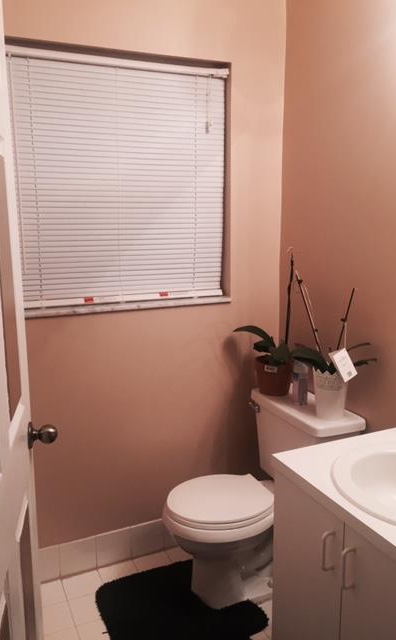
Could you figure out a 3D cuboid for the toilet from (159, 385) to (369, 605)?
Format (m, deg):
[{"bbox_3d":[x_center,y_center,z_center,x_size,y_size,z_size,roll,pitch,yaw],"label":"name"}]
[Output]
[{"bbox_3d":[0.199,0.717,2.127,0.697,0.756,0.517,-5,12,-23],"label":"toilet"}]

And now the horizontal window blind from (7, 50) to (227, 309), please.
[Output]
[{"bbox_3d":[-0.302,-0.520,2.117,0.926,0.967,0.090,-5,12,-23],"label":"horizontal window blind"}]

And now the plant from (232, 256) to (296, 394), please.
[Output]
[{"bbox_3d":[0.279,0.026,2.209,0.275,0.577,0.210,-5,12,-23],"label":"plant"}]

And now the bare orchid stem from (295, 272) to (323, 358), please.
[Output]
[{"bbox_3d":[0.410,-0.024,1.980,0.128,0.311,0.040,7,13,34],"label":"bare orchid stem"}]

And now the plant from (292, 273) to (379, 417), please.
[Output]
[{"bbox_3d":[0.486,0.095,1.965,0.230,0.529,0.290,-5,12,-23],"label":"plant"}]

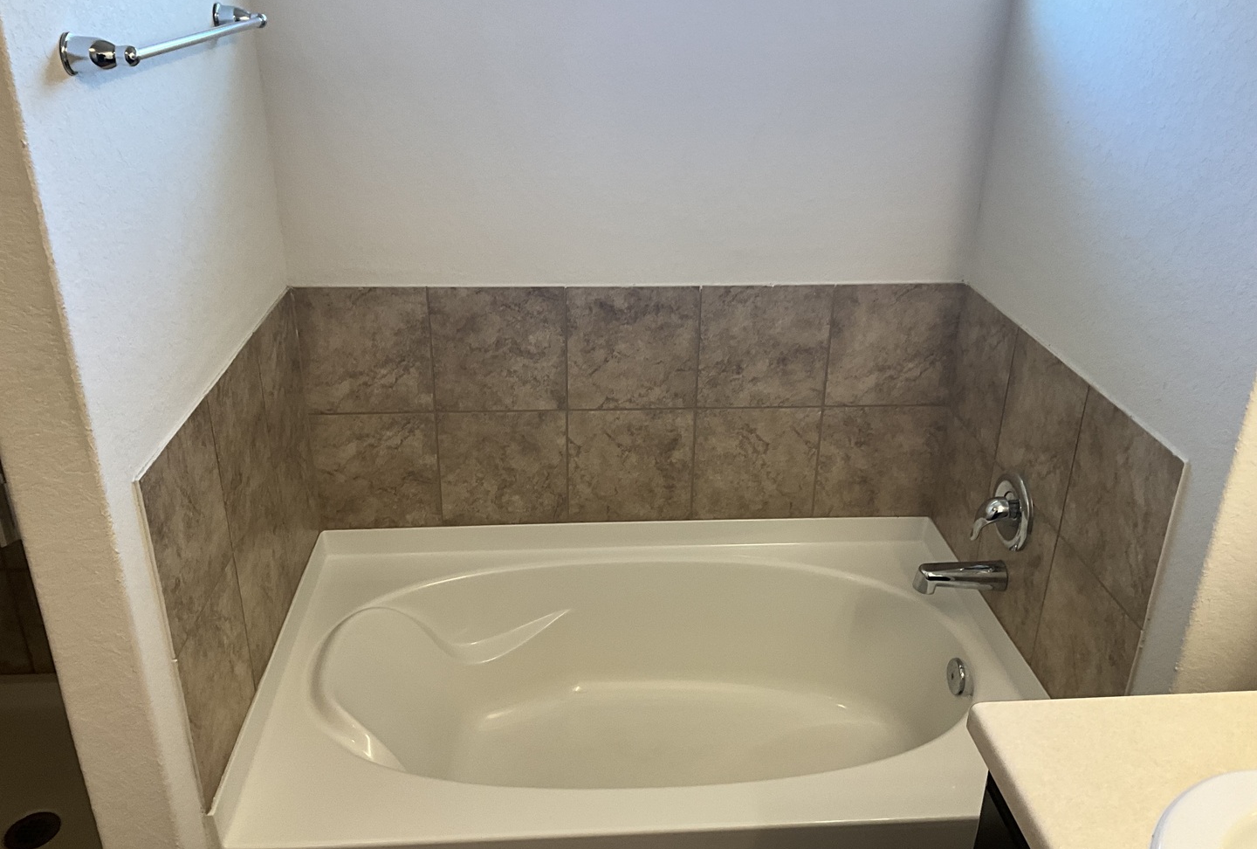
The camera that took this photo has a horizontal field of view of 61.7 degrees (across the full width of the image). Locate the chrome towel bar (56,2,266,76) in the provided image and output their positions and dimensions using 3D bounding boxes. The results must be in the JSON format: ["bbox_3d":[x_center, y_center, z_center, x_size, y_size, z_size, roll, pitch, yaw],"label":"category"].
[{"bbox_3d":[-0.657,-0.581,1.554,0.088,0.055,0.670,-1,24,-4],"label":"chrome towel bar"}]

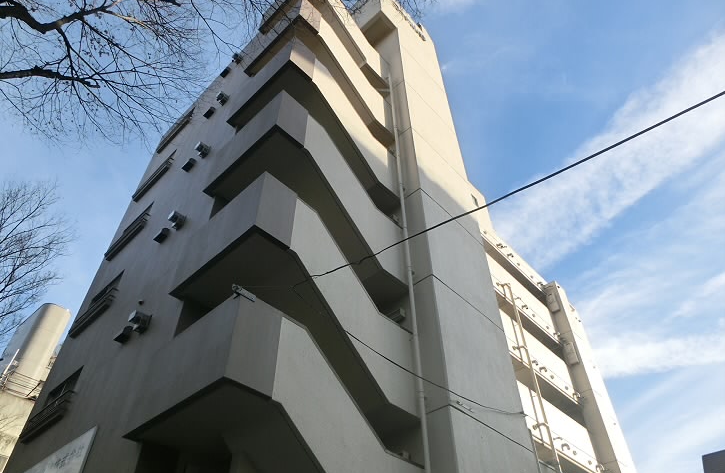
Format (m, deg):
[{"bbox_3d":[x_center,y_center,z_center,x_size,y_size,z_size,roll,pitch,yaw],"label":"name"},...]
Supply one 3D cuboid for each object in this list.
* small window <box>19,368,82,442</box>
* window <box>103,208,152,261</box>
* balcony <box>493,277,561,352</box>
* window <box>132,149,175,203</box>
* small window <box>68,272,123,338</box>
[{"bbox_3d":[-7.107,3.866,11.597,1.931,1.236,0.270,-33,-53,29],"label":"small window"},{"bbox_3d":[-7.131,-0.181,15.565,1.931,1.236,0.270,-33,-53,29],"label":"window"},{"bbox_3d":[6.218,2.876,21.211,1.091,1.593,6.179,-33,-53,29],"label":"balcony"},{"bbox_3d":[-7.142,-2.146,17.491,1.931,1.236,0.270,-33,-53,29],"label":"window"},{"bbox_3d":[-7.119,1.818,13.605,1.931,1.236,0.270,-33,-53,29],"label":"small window"}]

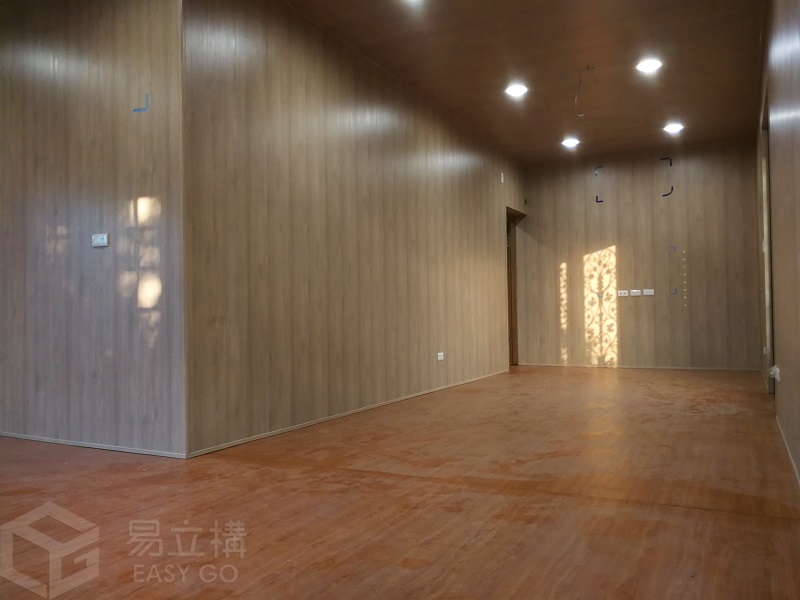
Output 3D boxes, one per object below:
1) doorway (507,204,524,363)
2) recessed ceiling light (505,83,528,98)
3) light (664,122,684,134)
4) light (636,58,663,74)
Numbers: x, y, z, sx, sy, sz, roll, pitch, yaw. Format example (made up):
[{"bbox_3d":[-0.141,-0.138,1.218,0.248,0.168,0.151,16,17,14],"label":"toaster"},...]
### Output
[{"bbox_3d":[1.468,-0.129,8.099,0.150,2.020,0.864,-2,-1,28],"label":"doorway"},{"bbox_3d":[1.053,-1.881,5.615,0.190,0.050,0.190,-2,-1,28],"label":"recessed ceiling light"},{"bbox_3d":[3.014,-1.881,6.864,0.190,0.050,0.190,-2,-1,28],"label":"light"},{"bbox_3d":[2.037,-1.907,5.095,0.190,0.050,0.190,-2,-1,28],"label":"light"}]

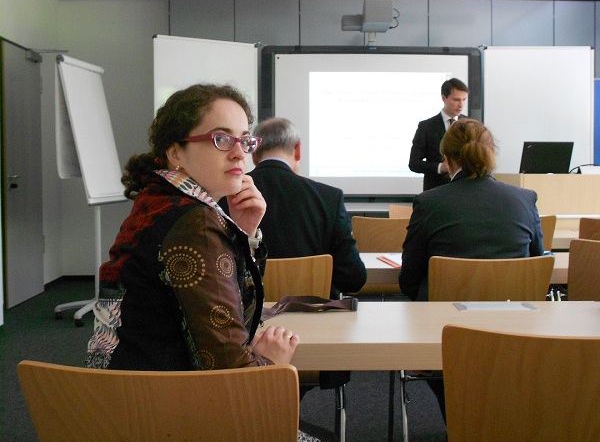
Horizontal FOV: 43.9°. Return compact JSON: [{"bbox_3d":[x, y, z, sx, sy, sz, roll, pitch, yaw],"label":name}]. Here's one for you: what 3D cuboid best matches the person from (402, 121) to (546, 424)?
[{"bbox_3d":[0.610,0.295,2.848,0.540,1.320,0.800,0,4,-4],"label":"person"}]

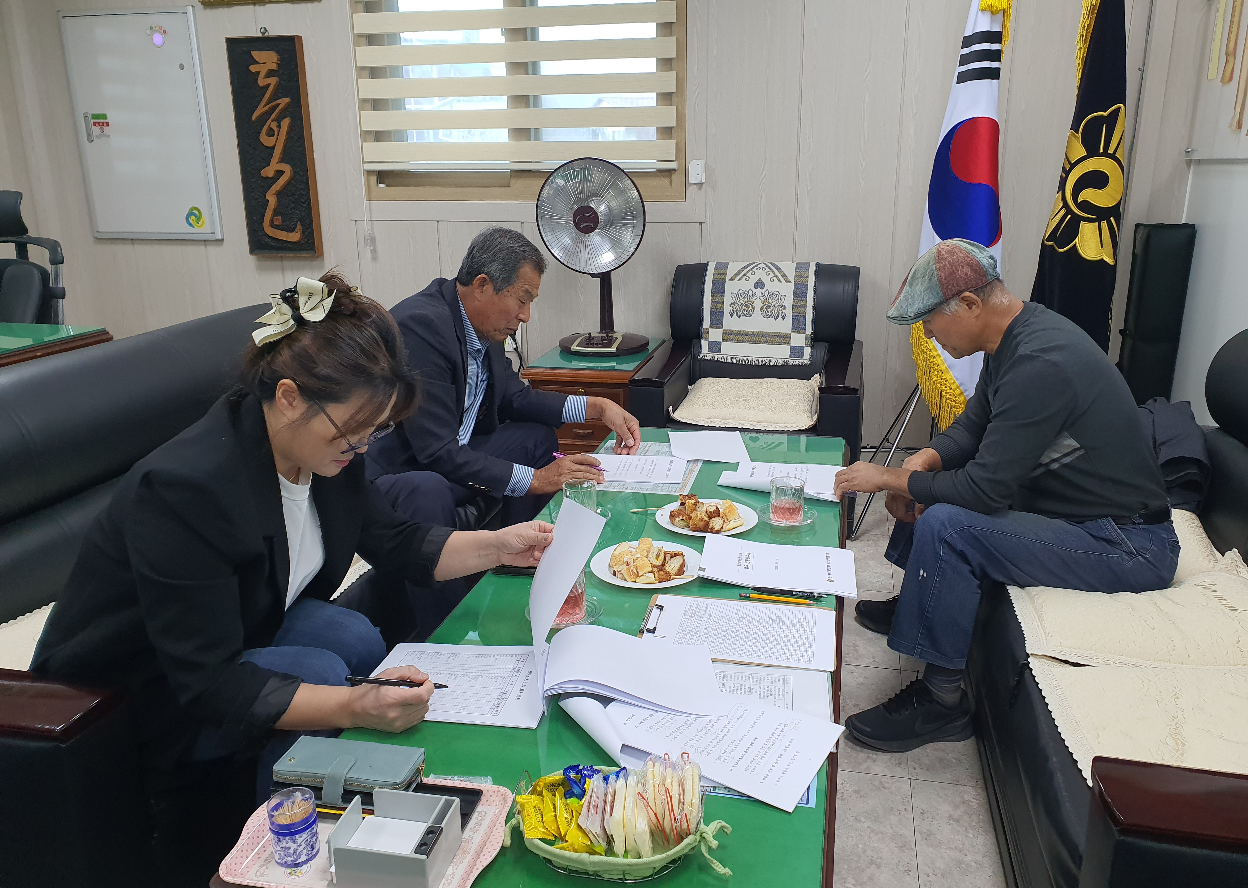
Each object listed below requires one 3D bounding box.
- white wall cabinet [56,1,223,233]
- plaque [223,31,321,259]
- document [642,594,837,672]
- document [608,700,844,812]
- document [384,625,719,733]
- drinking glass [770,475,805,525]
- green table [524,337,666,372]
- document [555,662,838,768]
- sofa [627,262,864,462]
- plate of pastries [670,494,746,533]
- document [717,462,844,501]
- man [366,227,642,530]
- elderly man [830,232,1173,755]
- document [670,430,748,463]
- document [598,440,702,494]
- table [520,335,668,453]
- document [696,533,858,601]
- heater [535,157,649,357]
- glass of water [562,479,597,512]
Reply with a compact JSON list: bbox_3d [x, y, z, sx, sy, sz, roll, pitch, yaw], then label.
[{"bbox_3d":[-2.281,-1.504,4.466,0.706,1.030,0.050,3,16,12],"label":"white wall cabinet"},{"bbox_3d":[-1.660,-1.388,4.423,0.358,0.978,0.055,3,17,12],"label":"plaque"},{"bbox_3d":[0.189,0.308,1.573,0.325,0.018,0.225,3,17,13],"label":"document"},{"bbox_3d":[0.125,0.390,1.276,0.310,0.025,0.220,9,19,29],"label":"document"},{"bbox_3d":[-0.111,0.340,1.392,0.530,0.065,0.240,1,17,5],"label":"document"},{"bbox_3d":[0.357,0.124,2.056,0.076,0.080,0.076,3,17,13],"label":"drinking glass"},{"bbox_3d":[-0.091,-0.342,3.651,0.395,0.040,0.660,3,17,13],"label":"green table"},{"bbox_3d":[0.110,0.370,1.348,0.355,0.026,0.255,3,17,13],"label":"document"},{"bbox_3d":[0.510,-0.223,3.657,0.790,0.840,0.920,4,17,14],"label":"sofa"},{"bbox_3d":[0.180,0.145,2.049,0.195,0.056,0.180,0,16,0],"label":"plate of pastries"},{"bbox_3d":[0.389,0.074,2.309,0.300,0.030,0.215,1,17,5],"label":"document"},{"bbox_3d":[-0.386,0.025,2.386,0.840,1.110,0.650,3,17,12],"label":"man"},{"bbox_3d":[0.828,0.082,2.094,0.690,1.060,0.600,3,17,13],"label":"elderly man"},{"bbox_3d":[0.230,-0.002,2.579,0.210,0.020,0.295,0,17,1],"label":"document"},{"bbox_3d":[0.055,0.052,2.457,0.297,0.010,0.410,3,17,13],"label":"document"},{"bbox_3d":[-0.094,-0.149,4.027,0.460,0.490,0.740,3,17,12],"label":"table"},{"bbox_3d":[0.296,0.234,1.814,0.300,0.018,0.213,5,17,18],"label":"document"},{"bbox_3d":[-0.117,-0.720,3.599,0.420,0.720,0.340,4,17,15],"label":"heater"},{"bbox_3d":[-0.098,0.128,2.031,0.075,0.080,0.075,3,17,12],"label":"glass of water"}]

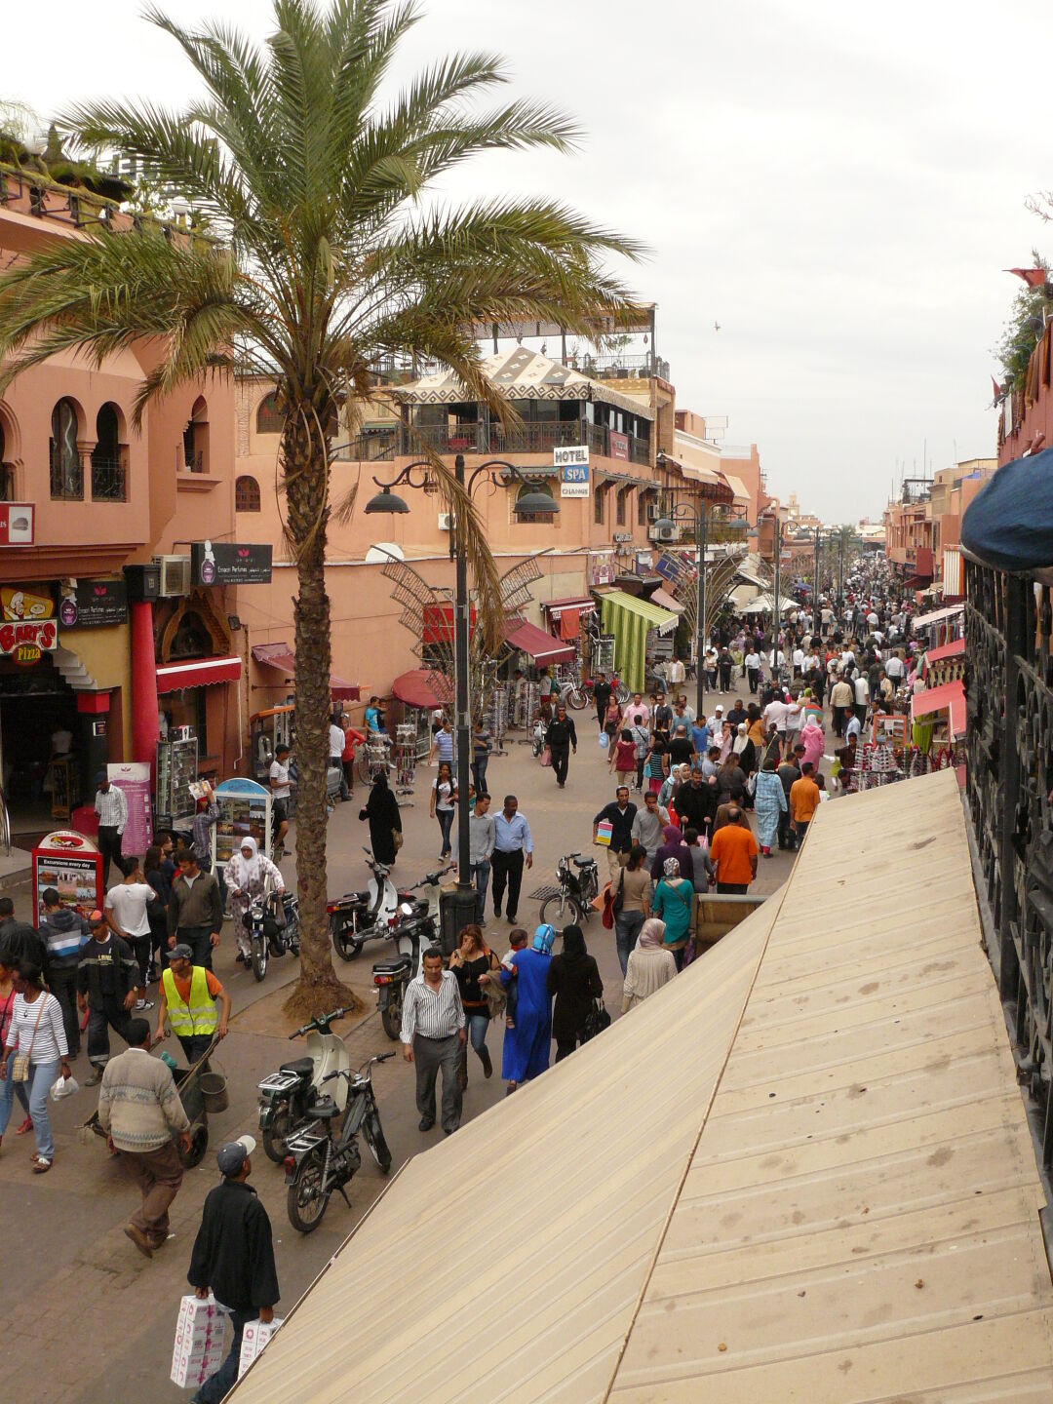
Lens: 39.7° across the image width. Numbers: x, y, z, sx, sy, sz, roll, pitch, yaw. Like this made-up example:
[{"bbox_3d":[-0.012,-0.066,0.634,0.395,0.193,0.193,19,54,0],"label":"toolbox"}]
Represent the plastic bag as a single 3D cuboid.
[{"bbox_3d":[-3.917,3.270,12.400,0.240,0.230,0.180,1,6,6],"label":"plastic bag"}]

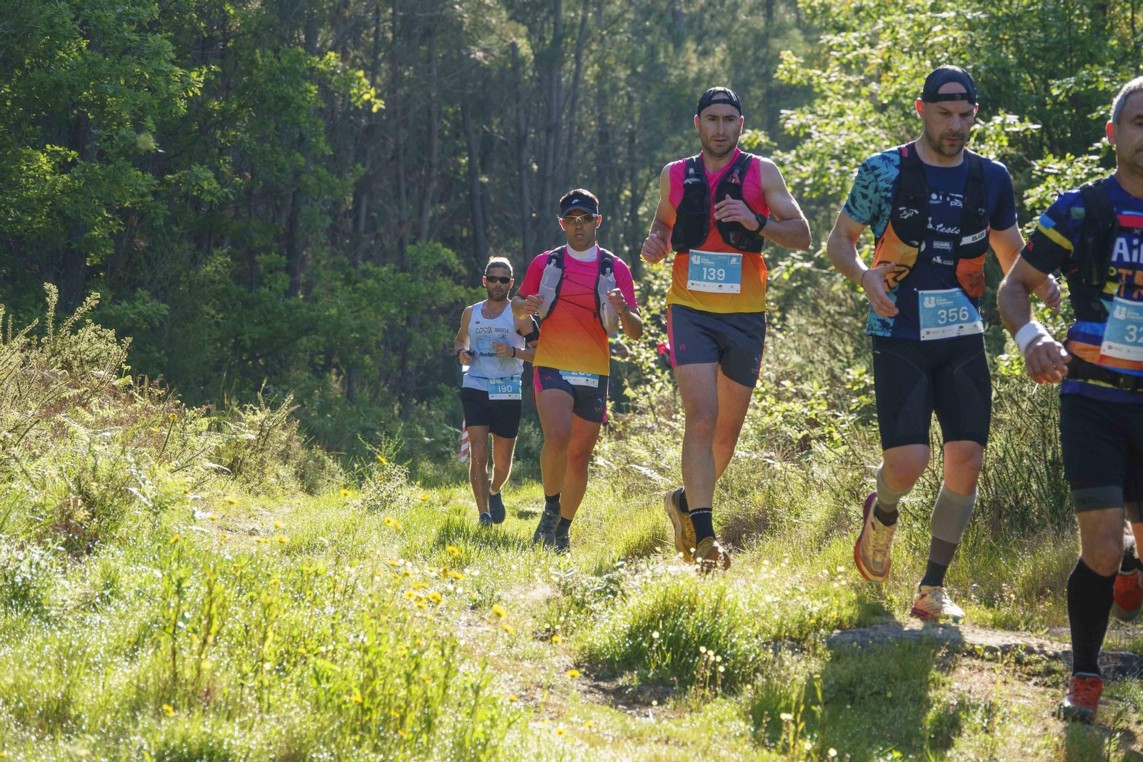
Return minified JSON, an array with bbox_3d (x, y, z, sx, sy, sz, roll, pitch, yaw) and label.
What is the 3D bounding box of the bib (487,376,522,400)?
[{"bbox_3d":[-0.392,0.045,28.050,0.193,0.146,0.030,0,0,-10],"label":"bib"}]

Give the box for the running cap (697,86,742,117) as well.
[{"bbox_3d":[0.555,-1.036,17.700,0.170,0.130,0.250,0,-6,-2],"label":"running cap"}]

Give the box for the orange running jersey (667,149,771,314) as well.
[{"bbox_3d":[0.547,-0.558,17.600,0.390,0.620,0.280,0,0,-3],"label":"orange running jersey"}]

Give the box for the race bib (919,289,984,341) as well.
[{"bbox_3d":[1.143,-0.199,14.220,0.200,0.152,0.035,-6,0,-14],"label":"race bib"}]

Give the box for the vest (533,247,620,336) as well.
[{"bbox_3d":[0.027,-0.419,21.750,0.370,0.400,0.250,0,5,-5],"label":"vest"}]

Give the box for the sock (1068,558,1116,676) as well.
[{"bbox_3d":[1.318,0.597,11.980,0.117,0.325,0.130,2,15,-7],"label":"sock"}]

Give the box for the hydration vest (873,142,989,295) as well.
[{"bbox_3d":[1.114,-0.502,14.620,0.340,0.460,0.260,0,6,-14],"label":"hydration vest"}]

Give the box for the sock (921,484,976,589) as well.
[{"bbox_3d":[1.137,0.468,14.250,0.120,0.325,0.130,14,5,-17],"label":"sock"}]

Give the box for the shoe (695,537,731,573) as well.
[{"bbox_3d":[0.503,0.617,16.900,0.110,0.120,0.285,-5,-12,-13],"label":"shoe"}]

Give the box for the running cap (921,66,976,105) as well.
[{"bbox_3d":[1.137,-0.887,14.250,0.172,0.135,0.250,-1,7,-7],"label":"running cap"}]

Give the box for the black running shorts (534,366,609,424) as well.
[{"bbox_3d":[-0.002,0.025,22.200,0.335,0.355,0.290,0,0,-6],"label":"black running shorts"}]

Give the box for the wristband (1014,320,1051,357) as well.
[{"bbox_3d":[1.214,-0.110,12.400,0.076,0.068,0.064,-21,-43,0],"label":"wristband"}]

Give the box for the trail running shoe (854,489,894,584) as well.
[{"bbox_3d":[0.956,0.488,14.870,0.105,0.295,0.110,11,-11,-25],"label":"trail running shoe"}]

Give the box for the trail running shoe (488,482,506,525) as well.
[{"bbox_3d":[-0.472,0.762,29.600,0.100,0.280,0.105,-6,-18,-5],"label":"trail running shoe"}]

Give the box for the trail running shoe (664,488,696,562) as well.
[{"bbox_3d":[0.454,0.557,18.000,0.105,0.295,0.115,0,-25,-38],"label":"trail running shoe"}]

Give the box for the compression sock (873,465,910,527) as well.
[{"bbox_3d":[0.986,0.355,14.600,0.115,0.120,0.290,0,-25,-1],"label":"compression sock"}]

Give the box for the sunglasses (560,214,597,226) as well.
[{"bbox_3d":[0.035,-0.735,21.700,0.158,0.052,0.140,-4,0,4],"label":"sunglasses"}]

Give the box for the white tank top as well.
[{"bbox_3d":[-0.463,-0.207,28.150,0.370,0.545,0.260,1,3,-6],"label":"white tank top"}]

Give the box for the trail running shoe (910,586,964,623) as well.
[{"bbox_3d":[1.119,0.682,14.450,0.105,0.115,0.290,0,2,-22],"label":"trail running shoe"}]

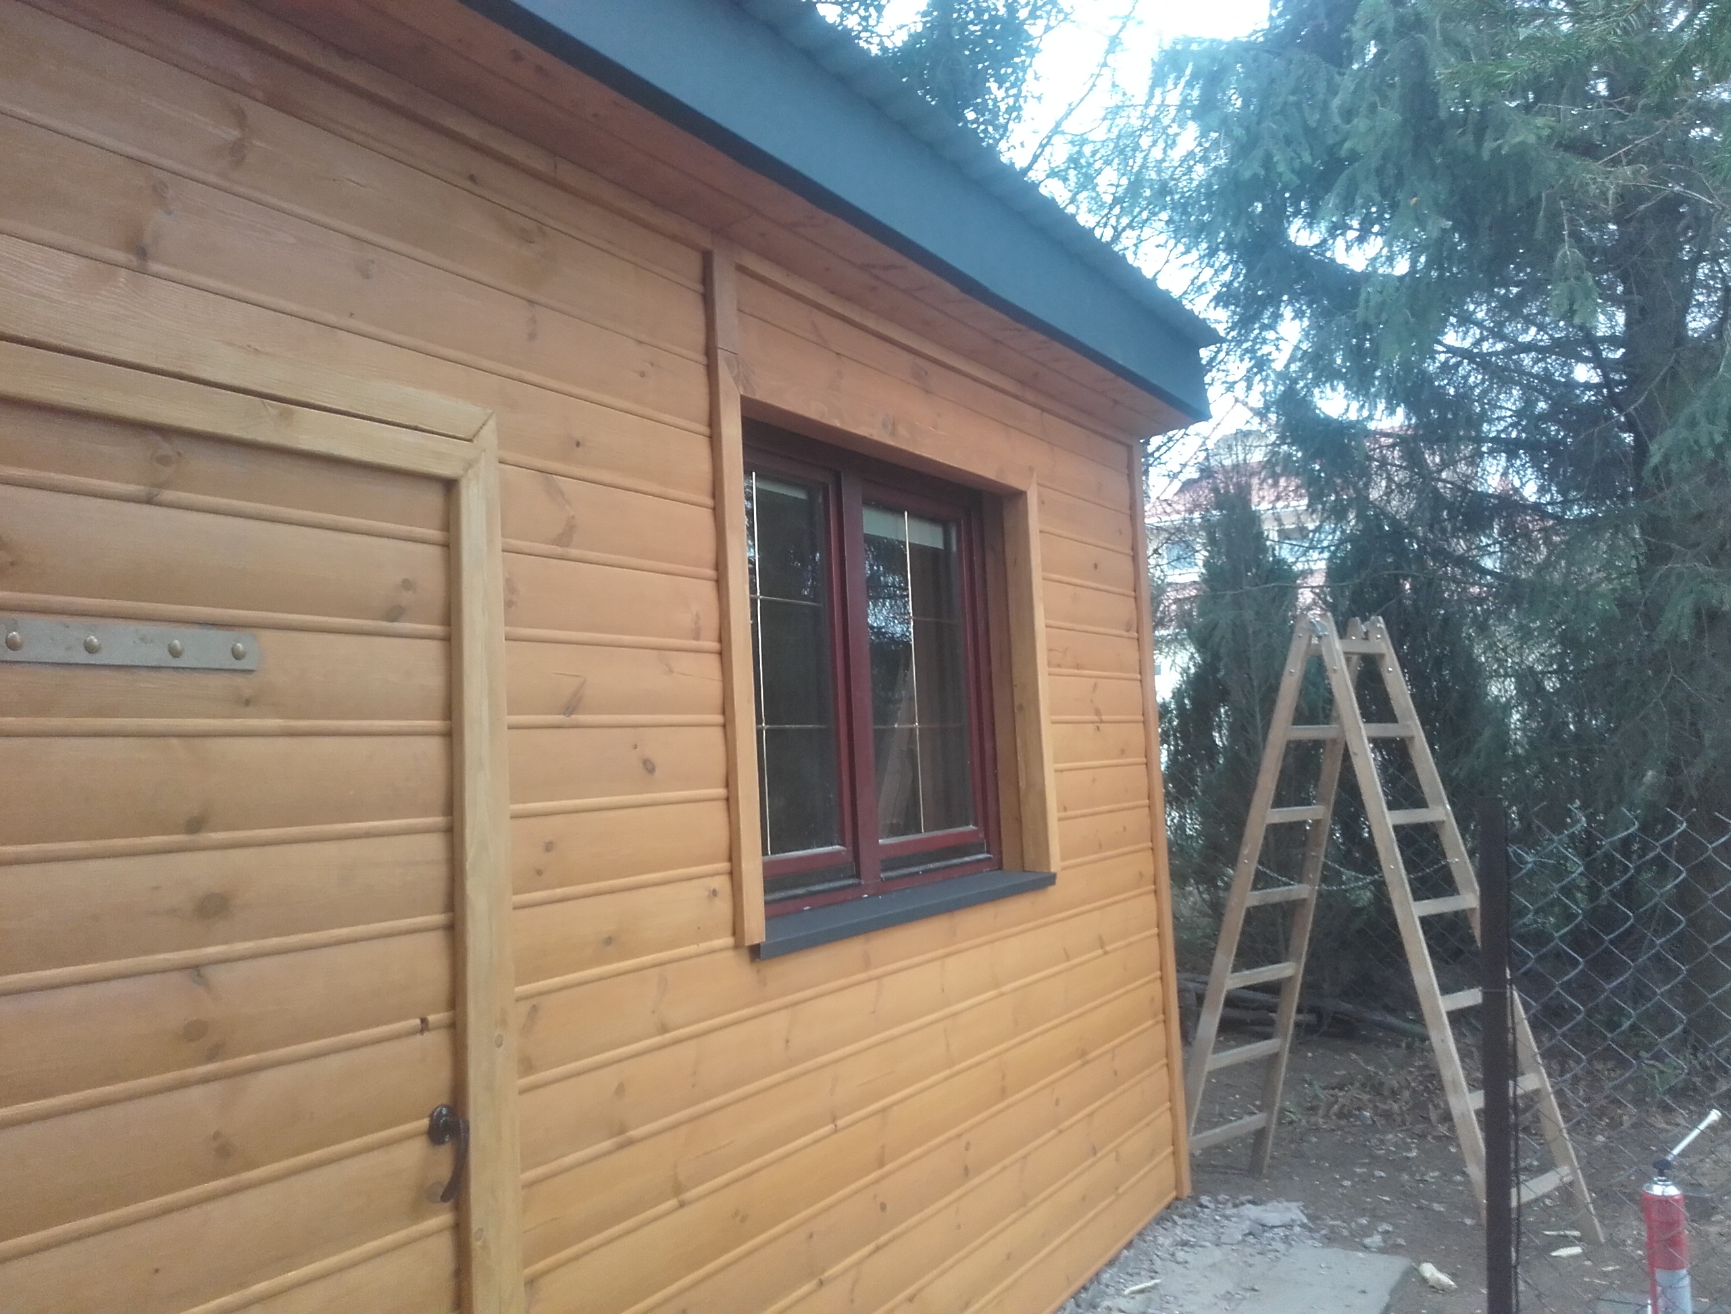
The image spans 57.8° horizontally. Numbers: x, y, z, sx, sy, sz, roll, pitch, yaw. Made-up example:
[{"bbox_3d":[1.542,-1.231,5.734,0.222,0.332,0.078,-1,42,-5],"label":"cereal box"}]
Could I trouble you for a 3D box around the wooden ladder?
[{"bbox_3d":[1.561,0.825,5.000,0.552,1.926,1.228,2,-5,-42],"label":"wooden ladder"}]

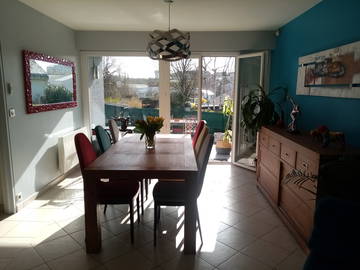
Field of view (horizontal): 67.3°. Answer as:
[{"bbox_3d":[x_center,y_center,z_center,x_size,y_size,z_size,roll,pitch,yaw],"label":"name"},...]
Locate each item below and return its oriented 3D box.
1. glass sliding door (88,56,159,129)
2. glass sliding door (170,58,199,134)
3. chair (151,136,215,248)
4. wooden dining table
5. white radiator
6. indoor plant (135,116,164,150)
[{"bbox_3d":[-1.073,-0.474,5.277,1.424,2.040,0.071,0,9,1],"label":"glass sliding door"},{"bbox_3d":[0.079,-0.455,5.262,0.626,2.020,0.071,0,9,1],"label":"glass sliding door"},{"bbox_3d":[0.036,0.507,2.620,0.569,1.010,0.465,0,9,1],"label":"chair"},{"bbox_3d":[-0.319,0.518,3.295,0.970,0.768,1.954,0,9,1],"label":"wooden dining table"},{"bbox_3d":[-1.824,0.237,4.698,0.081,0.591,1.000,0,9,1],"label":"white radiator"},{"bbox_3d":[-0.345,-0.021,3.072,0.343,0.369,0.303,0,9,1],"label":"indoor plant"}]

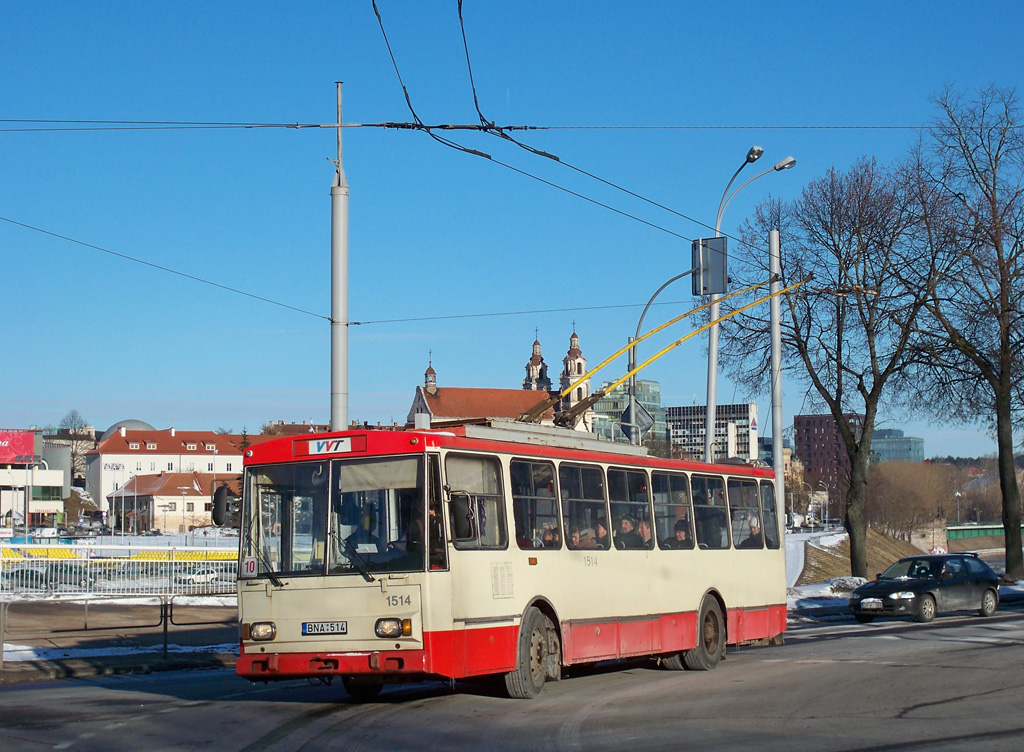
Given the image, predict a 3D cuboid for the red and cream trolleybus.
[{"bbox_3d":[0.660,2.420,22.100,2.600,3.200,10.800,-4,-7,29],"label":"red and cream trolleybus"}]

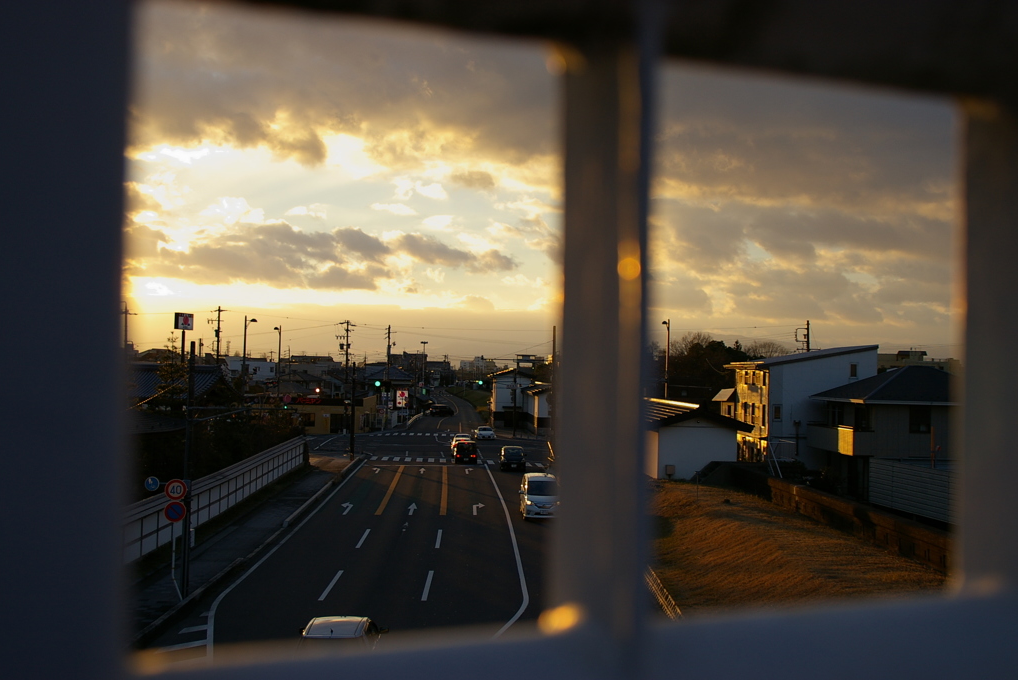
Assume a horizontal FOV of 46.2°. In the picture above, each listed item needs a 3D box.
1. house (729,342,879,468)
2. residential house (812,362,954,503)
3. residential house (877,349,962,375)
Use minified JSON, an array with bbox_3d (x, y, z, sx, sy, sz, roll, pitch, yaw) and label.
[{"bbox_3d":[23.700,5.300,97.000,9.300,9.800,11.000,1,-1,-2],"label":"house"},{"bbox_3d":[24.142,5.415,71.011,10.783,7.614,10.900,1,-2,-1],"label":"residential house"},{"bbox_3d":[81.546,8.105,235.879,18.000,12.500,12.000,1,-2,-2],"label":"residential house"}]

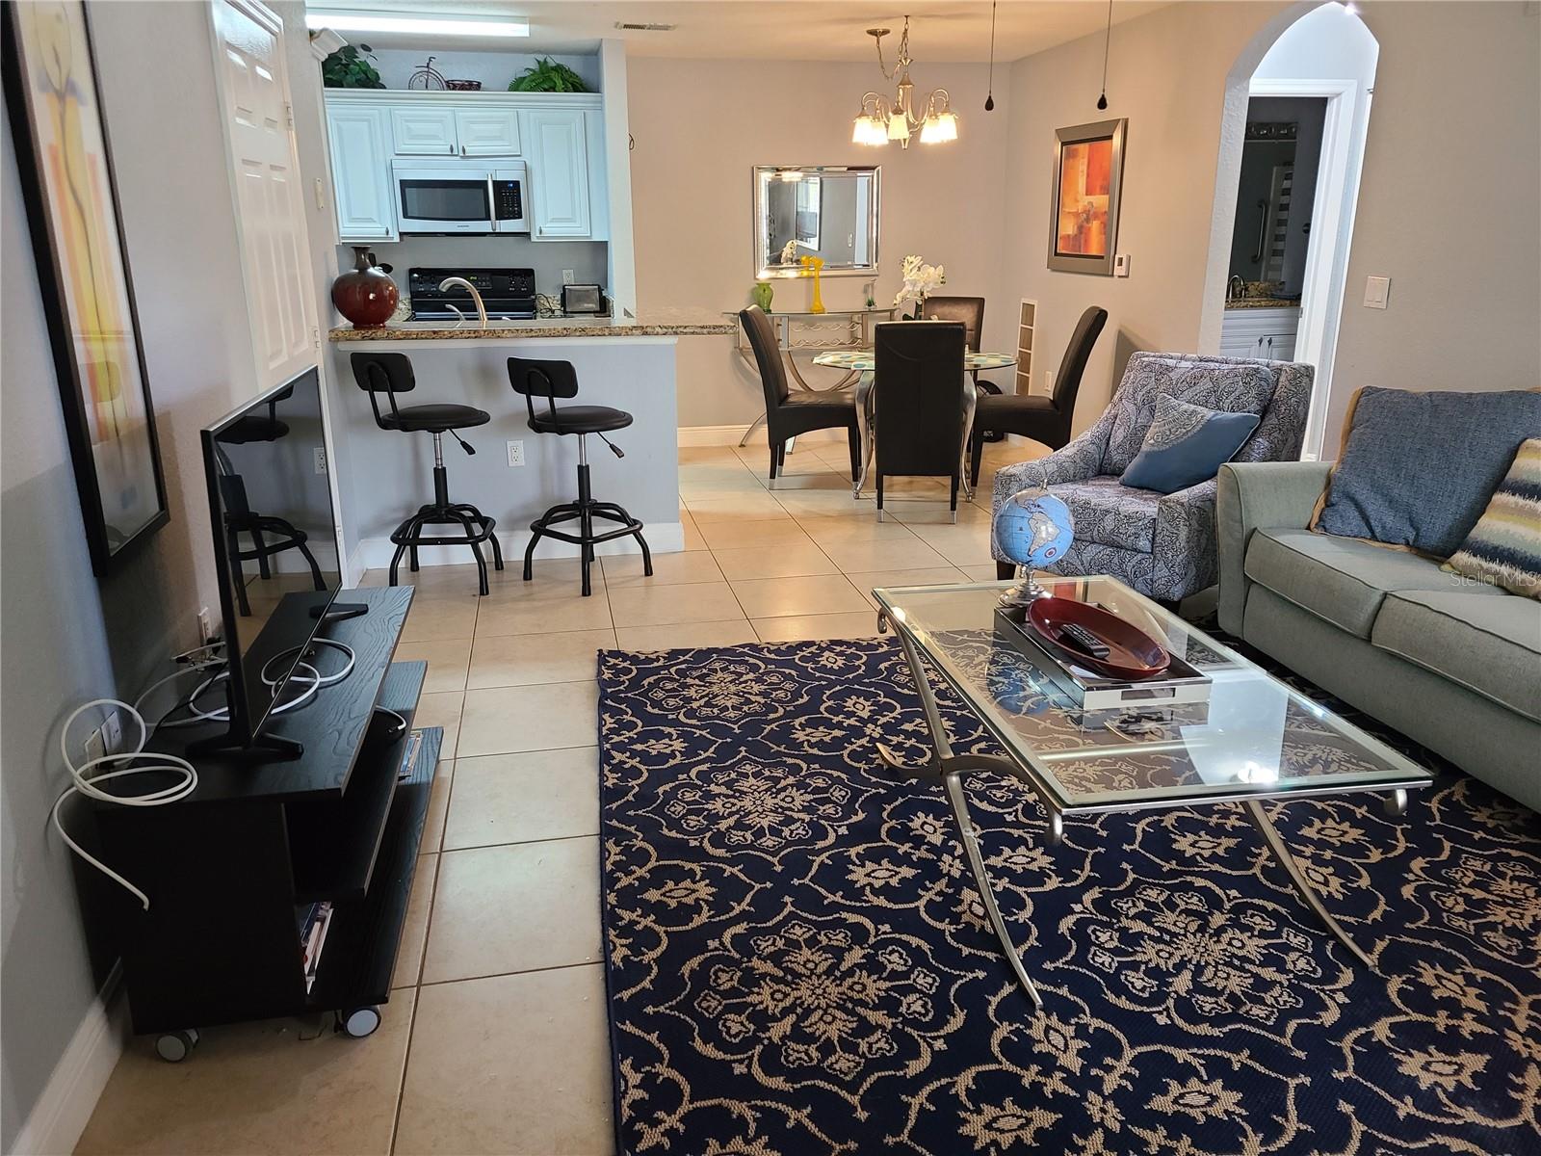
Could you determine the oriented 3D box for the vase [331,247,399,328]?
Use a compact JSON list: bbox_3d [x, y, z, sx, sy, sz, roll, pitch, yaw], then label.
[{"bbox_3d":[-1.636,-1.176,4.689,0.272,0.325,0.272,-4,18,-10],"label":"vase"}]

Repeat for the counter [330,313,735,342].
[{"bbox_3d":[-0.991,-1.060,4.909,1.620,0.042,0.470,-4,18,-10],"label":"counter"}]

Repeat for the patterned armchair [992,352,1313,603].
[{"bbox_3d":[1.575,-0.428,4.828,0.830,0.885,0.940,15,23,41],"label":"patterned armchair"}]

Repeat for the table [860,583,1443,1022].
[{"bbox_3d":[0.771,0.419,2.828,0.740,0.466,1.340,-4,18,-10],"label":"table"}]

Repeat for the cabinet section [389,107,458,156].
[{"bbox_3d":[-2.040,-2.637,6.887,0.360,0.255,0.320,-4,17,-10],"label":"cabinet section"}]

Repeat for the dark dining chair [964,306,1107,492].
[{"bbox_3d":[1.462,-0.967,6.421,0.650,1.000,0.450,2,17,6],"label":"dark dining chair"}]

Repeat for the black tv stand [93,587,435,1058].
[{"bbox_3d":[-1.046,0.454,2.654,0.440,0.505,1.250,-3,17,-10],"label":"black tv stand"}]

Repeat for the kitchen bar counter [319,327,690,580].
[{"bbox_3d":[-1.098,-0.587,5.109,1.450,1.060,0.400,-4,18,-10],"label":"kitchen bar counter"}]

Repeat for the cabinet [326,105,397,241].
[{"bbox_3d":[-2.396,-2.380,6.850,0.385,0.760,0.340,-4,18,-10],"label":"cabinet"}]

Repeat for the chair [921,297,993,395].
[{"bbox_3d":[1.086,-1.240,7.322,0.450,1.000,0.640,6,18,19],"label":"chair"}]

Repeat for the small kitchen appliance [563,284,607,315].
[{"bbox_3d":[-1.156,-1.712,7.126,0.270,0.185,0.180,-4,18,-10],"label":"small kitchen appliance"}]

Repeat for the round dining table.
[{"bbox_3d":[0.813,-0.870,6.560,1.140,0.740,1.140,2,17,6],"label":"round dining table"}]

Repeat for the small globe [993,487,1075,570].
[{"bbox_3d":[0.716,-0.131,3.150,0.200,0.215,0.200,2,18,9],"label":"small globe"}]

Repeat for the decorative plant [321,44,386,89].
[{"bbox_3d":[-2.442,-2.921,6.711,0.440,0.280,0.360,-3,17,-10],"label":"decorative plant"}]

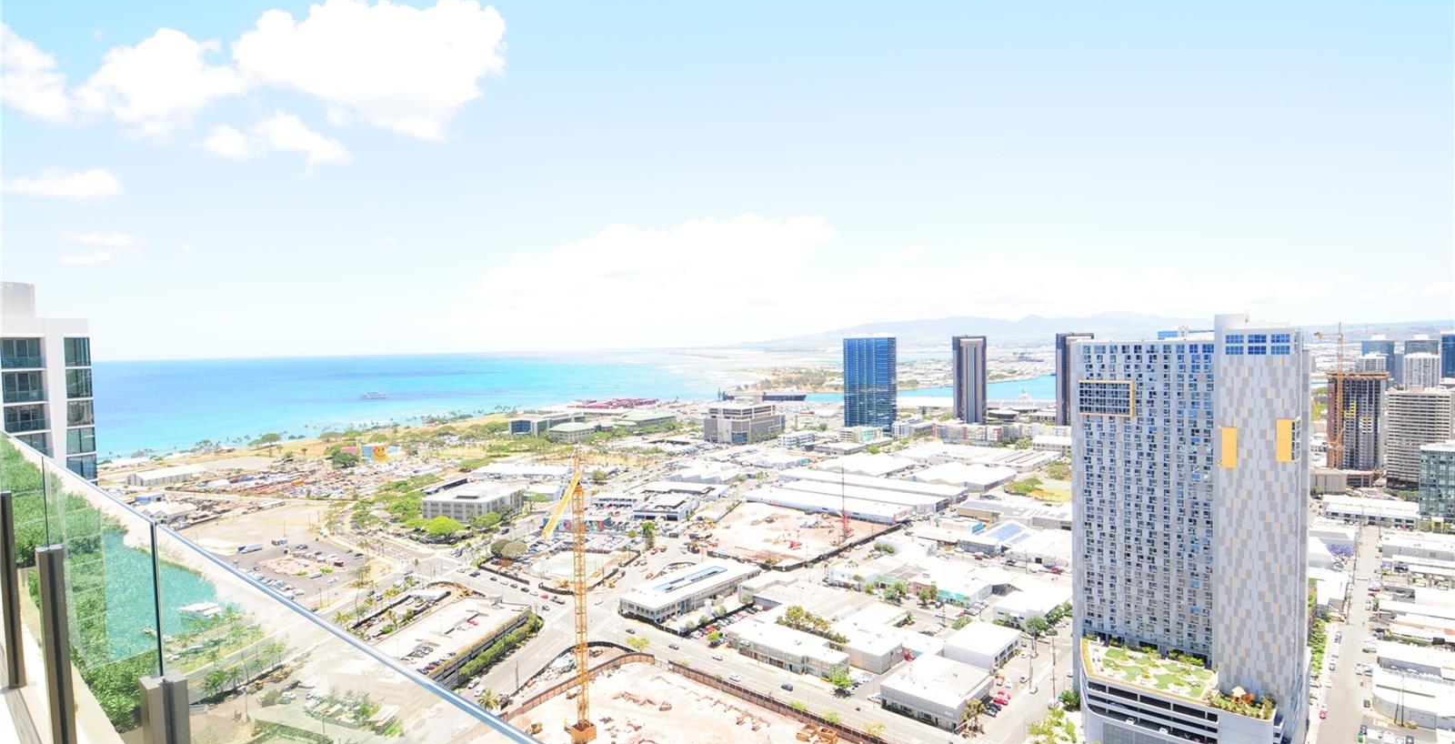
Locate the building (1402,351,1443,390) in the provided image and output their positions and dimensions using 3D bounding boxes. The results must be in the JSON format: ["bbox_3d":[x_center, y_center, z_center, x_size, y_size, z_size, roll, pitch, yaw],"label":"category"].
[{"bbox_3d":[1081.270,12.340,1130.460,45.000,83.040,28.000,1,3,44],"label":"building"}]

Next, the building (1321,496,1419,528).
[{"bbox_3d":[407.680,88.400,459.990,45.000,7.200,46.000,1,3,41],"label":"building"}]

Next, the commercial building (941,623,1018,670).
[{"bbox_3d":[95.880,102.100,271.990,17.000,5.900,29.200,1,3,41],"label":"commercial building"}]

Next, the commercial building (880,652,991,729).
[{"bbox_3d":[68.000,103.370,235.090,25.300,7.200,27.500,1,3,41],"label":"commercial building"}]

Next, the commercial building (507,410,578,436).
[{"bbox_3d":[-263.560,76.724,1064.075,51.434,20.902,99.261,0,3,27],"label":"commercial building"}]

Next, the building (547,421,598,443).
[{"bbox_3d":[-195.700,77.070,919.570,39.000,18.500,38.000,1,3,41],"label":"building"}]

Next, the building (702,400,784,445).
[{"bbox_3d":[22.190,62.473,924.514,61.821,47.000,84.505,1,3,42],"label":"building"}]

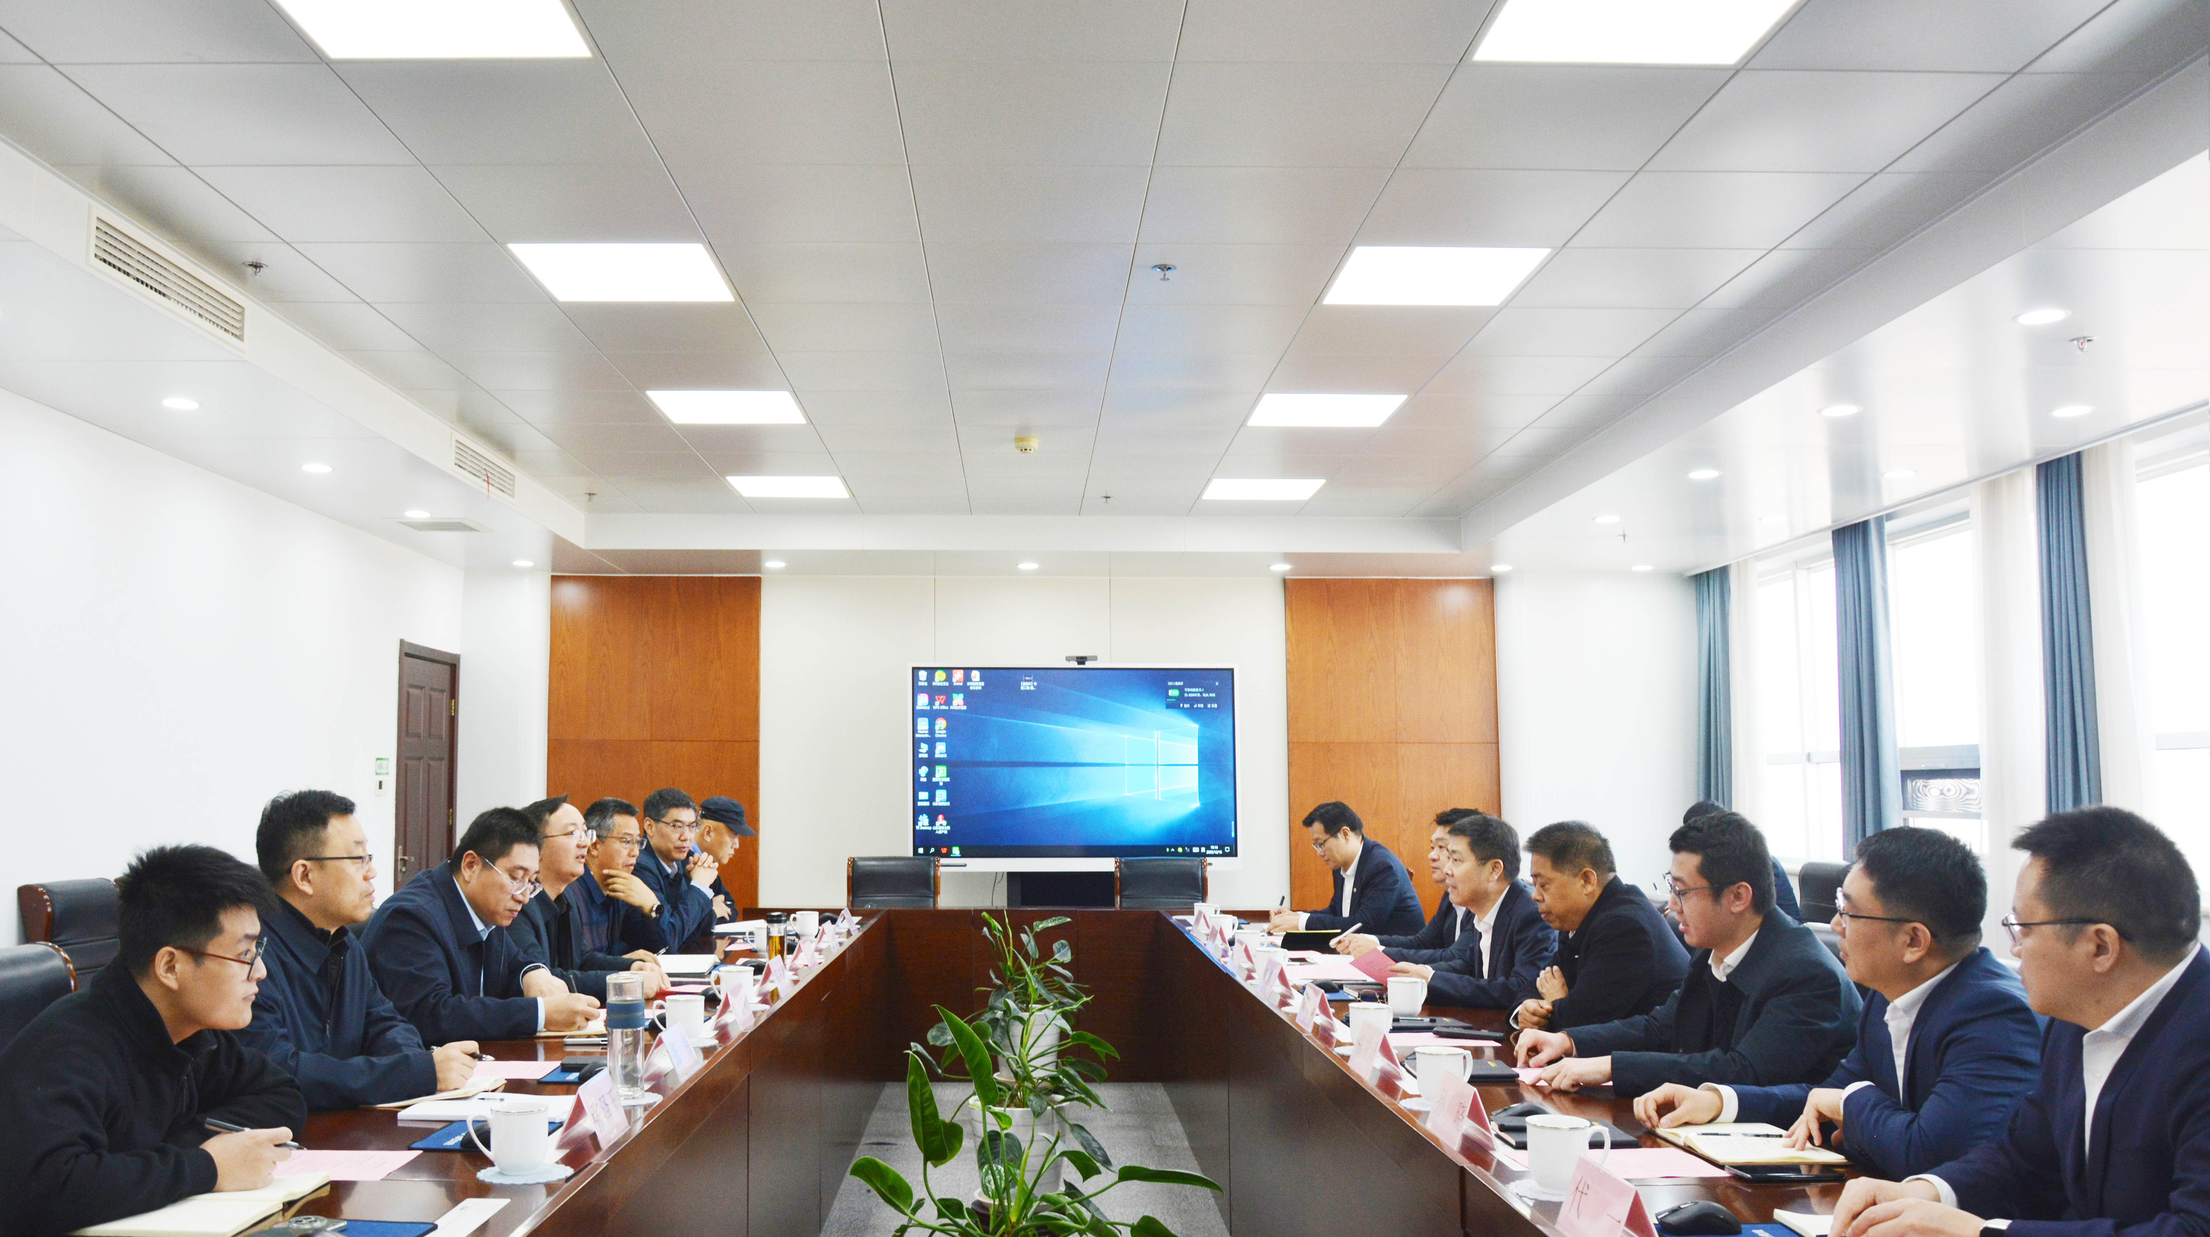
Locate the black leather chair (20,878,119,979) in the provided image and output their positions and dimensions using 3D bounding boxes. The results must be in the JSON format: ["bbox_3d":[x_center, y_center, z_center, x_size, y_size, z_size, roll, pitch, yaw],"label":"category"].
[{"bbox_3d":[-3.330,1.388,5.600,0.620,1.000,0.560,0,-6,-2],"label":"black leather chair"}]

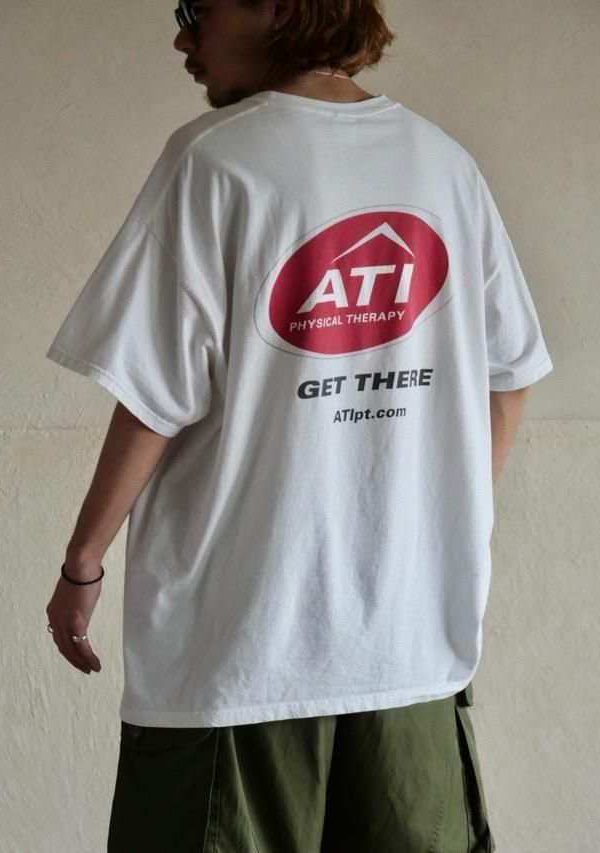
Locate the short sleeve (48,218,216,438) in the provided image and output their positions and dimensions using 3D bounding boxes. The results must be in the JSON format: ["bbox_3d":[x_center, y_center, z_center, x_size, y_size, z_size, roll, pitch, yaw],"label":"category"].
[{"bbox_3d":[-0.205,-0.120,2.880,0.170,0.265,0.190,-2,4,-27],"label":"short sleeve"}]

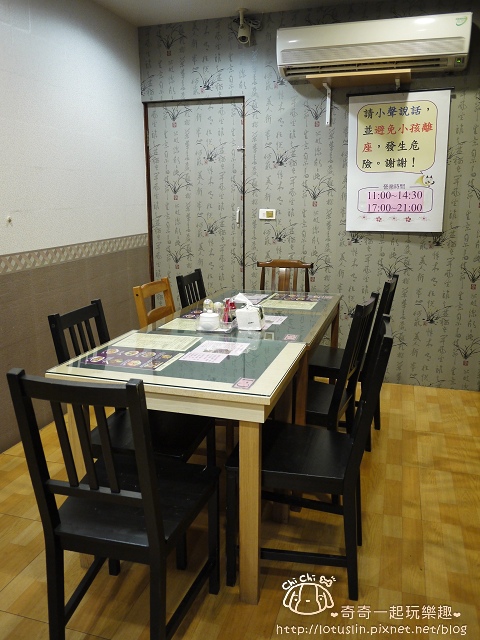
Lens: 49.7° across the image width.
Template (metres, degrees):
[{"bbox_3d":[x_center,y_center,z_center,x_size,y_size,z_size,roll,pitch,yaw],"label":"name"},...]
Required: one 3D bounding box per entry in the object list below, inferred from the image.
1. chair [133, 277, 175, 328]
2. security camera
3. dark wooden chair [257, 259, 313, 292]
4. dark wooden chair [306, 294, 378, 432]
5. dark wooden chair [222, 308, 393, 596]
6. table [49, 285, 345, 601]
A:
[{"bbox_3d":[-0.211,0.276,2.552,0.480,0.900,0.400,4,13,19],"label":"chair"},{"bbox_3d":[0.025,-1.905,3.375,0.085,0.215,0.130,-1,13,-4],"label":"security camera"},{"bbox_3d":[0.257,0.085,3.413,0.430,0.890,0.480,3,13,14],"label":"dark wooden chair"},{"bbox_3d":[0.306,0.338,2.273,0.490,0.900,0.420,6,14,24],"label":"dark wooden chair"},{"bbox_3d":[0.245,0.444,1.804,0.490,0.900,0.420,4,13,15],"label":"dark wooden chair"},{"bbox_3d":[-0.011,0.369,2.502,0.759,0.740,1.786,4,13,17],"label":"table"}]

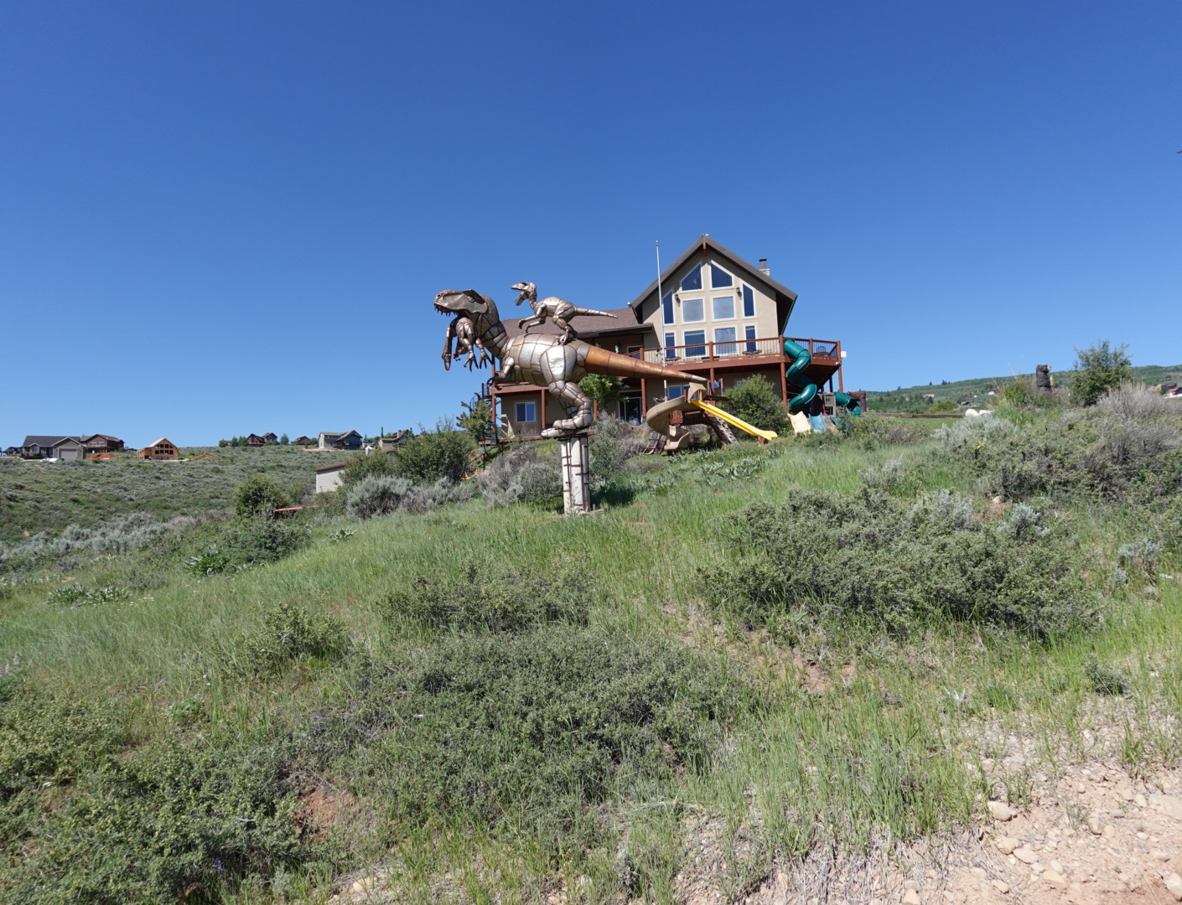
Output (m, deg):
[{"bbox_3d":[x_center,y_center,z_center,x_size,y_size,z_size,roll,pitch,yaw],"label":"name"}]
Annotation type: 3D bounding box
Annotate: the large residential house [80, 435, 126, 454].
[{"bbox_3d":[-183.536,-2.989,255.000,11.000,7.000,10.500,-2,-4,-9],"label":"large residential house"}]

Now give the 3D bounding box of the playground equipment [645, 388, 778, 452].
[{"bbox_3d":[5.363,-1.406,30.000,5.400,2.700,3.600,-3,-4,3],"label":"playground equipment"}]

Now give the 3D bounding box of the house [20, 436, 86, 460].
[{"bbox_3d":[-123.850,-0.975,156.000,11.400,5.400,10.000,0,-5,-30],"label":"house"}]

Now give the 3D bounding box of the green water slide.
[{"bbox_3d":[12.055,-3.939,35.500,3.700,3.700,2.600,-3,-4,6],"label":"green water slide"}]

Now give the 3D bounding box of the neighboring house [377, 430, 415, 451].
[{"bbox_3d":[-72.014,-4.493,250.000,11.500,7.000,9.500,0,-5,-37],"label":"neighboring house"}]

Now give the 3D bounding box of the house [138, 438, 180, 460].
[{"bbox_3d":[-149.696,-1.102,235.000,11.500,7.000,10.000,-6,-6,44],"label":"house"}]

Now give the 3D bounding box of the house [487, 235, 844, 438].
[{"bbox_3d":[4.703,-6.187,42.958,19.700,10.900,12.600,-3,-4,10],"label":"house"}]

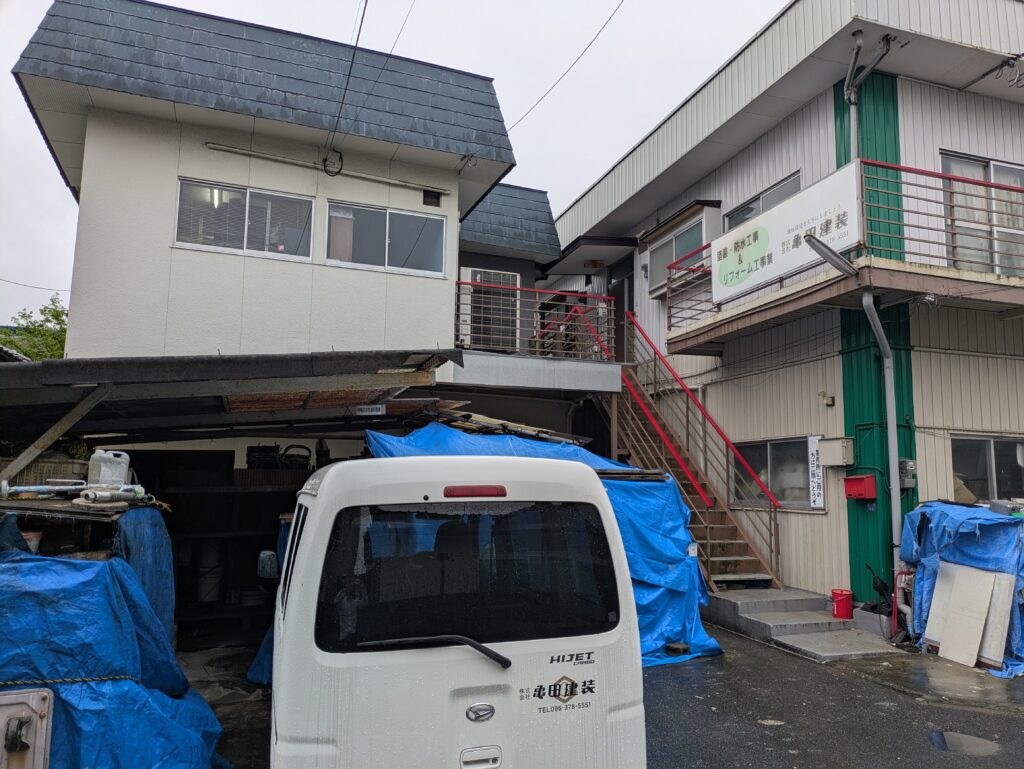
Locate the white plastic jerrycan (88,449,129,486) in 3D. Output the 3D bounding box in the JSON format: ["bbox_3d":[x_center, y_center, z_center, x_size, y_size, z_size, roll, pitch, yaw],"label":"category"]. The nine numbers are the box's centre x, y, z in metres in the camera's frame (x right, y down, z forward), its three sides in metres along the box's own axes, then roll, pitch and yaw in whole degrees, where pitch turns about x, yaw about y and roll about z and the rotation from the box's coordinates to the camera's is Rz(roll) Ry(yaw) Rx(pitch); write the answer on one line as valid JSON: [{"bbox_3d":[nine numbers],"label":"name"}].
[{"bbox_3d":[-3.105,0.659,5.700,0.190,0.310,0.250,-6,-11,43],"label":"white plastic jerrycan"}]

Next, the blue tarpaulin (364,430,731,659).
[{"bbox_3d":[0.196,1.703,8.366,3.806,2.334,2.487,4,-8,-16],"label":"blue tarpaulin"}]

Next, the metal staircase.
[{"bbox_3d":[2.556,0.614,12.636,1.218,4.973,5.045,4,-8,-16],"label":"metal staircase"}]

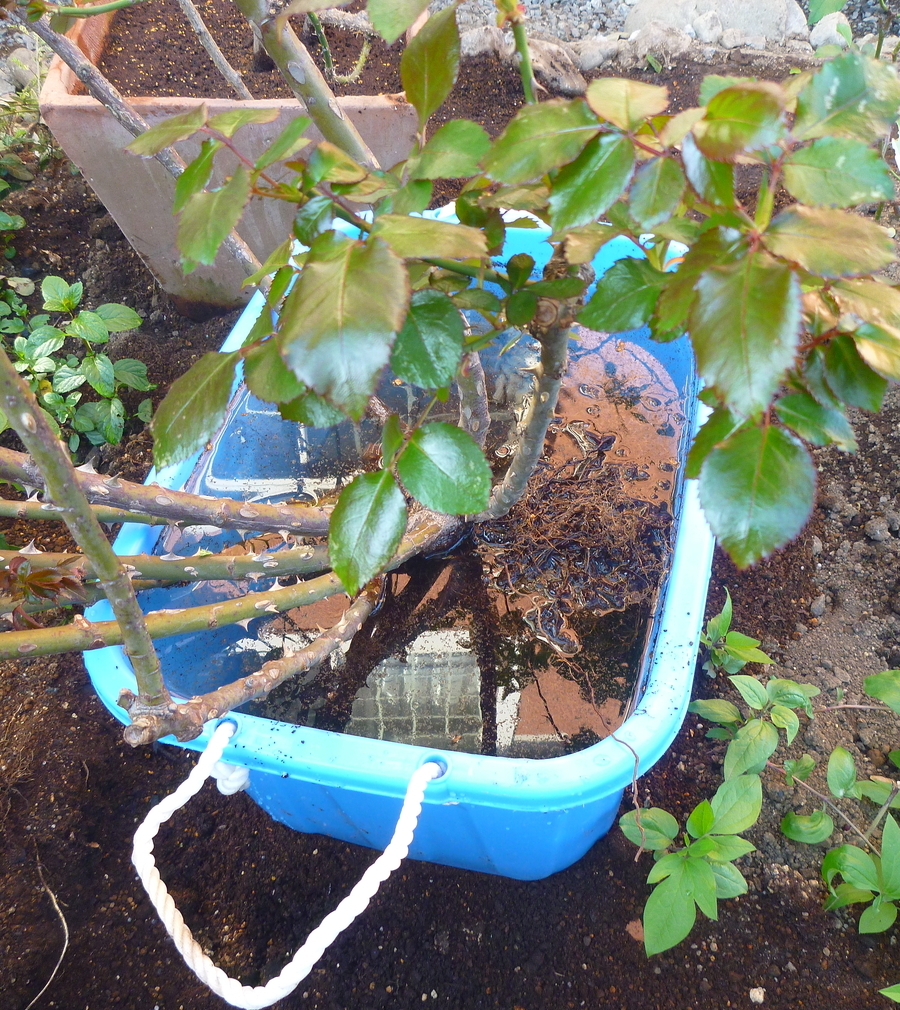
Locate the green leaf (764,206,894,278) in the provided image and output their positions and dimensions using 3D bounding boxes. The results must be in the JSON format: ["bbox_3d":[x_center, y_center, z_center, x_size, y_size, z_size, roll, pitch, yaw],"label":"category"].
[{"bbox_3d":[0.168,-0.117,0.430,0.055,0.012,0.032,14,79,15],"label":"green leaf"}]

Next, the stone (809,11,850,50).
[{"bbox_3d":[0.731,-0.914,1.870,0.072,0.058,0.065,0,48,0],"label":"stone"}]

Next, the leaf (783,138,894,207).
[{"bbox_3d":[0.208,-0.178,0.520,0.054,0.011,0.036,12,89,15],"label":"leaf"}]

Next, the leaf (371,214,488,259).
[{"bbox_3d":[-0.011,-0.144,0.520,0.062,0.011,0.035,9,62,5],"label":"leaf"}]

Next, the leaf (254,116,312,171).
[{"bbox_3d":[-0.097,-0.208,0.560,0.042,0.010,0.020,-46,59,-9],"label":"leaf"}]

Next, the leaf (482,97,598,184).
[{"bbox_3d":[0.049,-0.205,0.542,0.072,0.015,0.046,-21,71,-7],"label":"leaf"}]

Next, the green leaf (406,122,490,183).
[{"bbox_3d":[0.000,-0.203,0.560,0.050,0.014,0.040,-16,78,-9],"label":"green leaf"}]

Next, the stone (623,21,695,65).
[{"bbox_3d":[0.309,-0.685,1.440,0.105,0.052,0.065,0,52,0],"label":"stone"}]

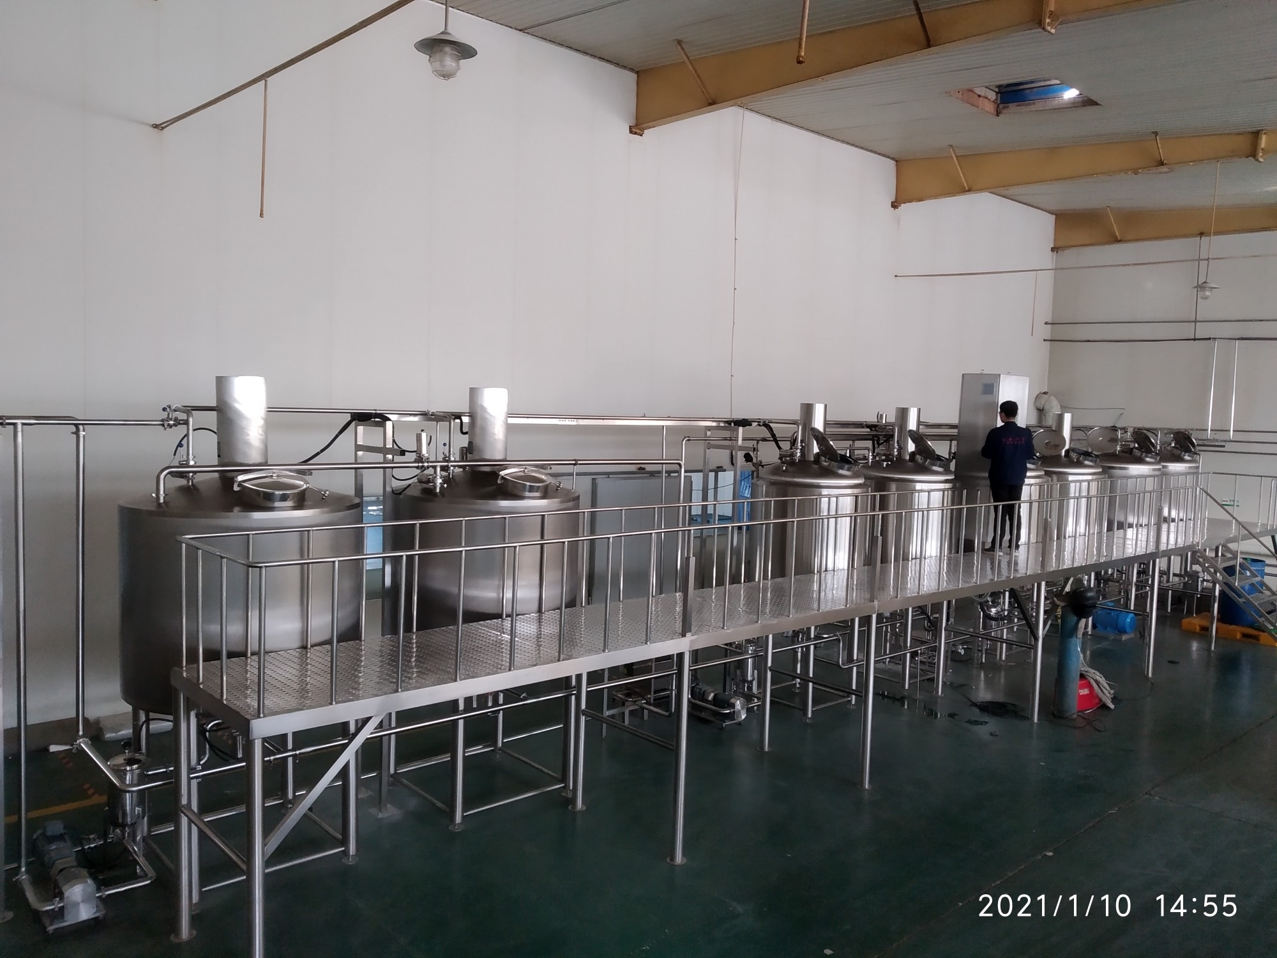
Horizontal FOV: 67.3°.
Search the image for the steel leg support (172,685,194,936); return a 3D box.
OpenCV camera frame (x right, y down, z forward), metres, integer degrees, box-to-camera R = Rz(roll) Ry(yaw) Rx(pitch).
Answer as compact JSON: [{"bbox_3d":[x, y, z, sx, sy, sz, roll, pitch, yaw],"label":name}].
[{"bbox_3d":[-2.530,1.848,5.341,0.085,1.431,0.085,-2,5,-42],"label":"steel leg support"}]

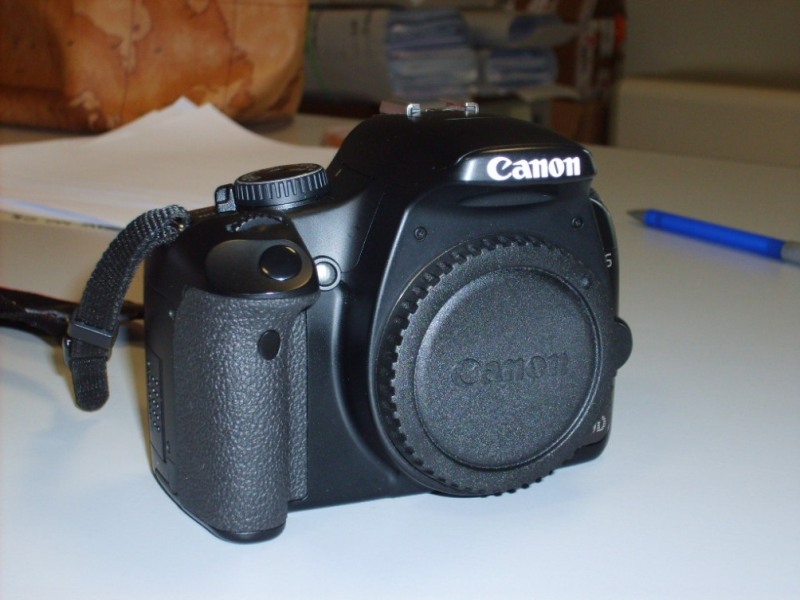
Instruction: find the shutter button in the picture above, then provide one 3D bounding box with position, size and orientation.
[{"bbox_3d":[-0.029,-0.009,0.340,0.010,0.003,0.010,3,58,-5],"label":"shutter button"}]

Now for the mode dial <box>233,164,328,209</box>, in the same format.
[{"bbox_3d":[-0.031,-0.030,0.369,0.024,0.006,0.024,-16,16,-19],"label":"mode dial"}]

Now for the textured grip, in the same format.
[{"bbox_3d":[-0.037,0.025,0.346,0.032,0.060,0.026,-5,13,-22],"label":"textured grip"}]

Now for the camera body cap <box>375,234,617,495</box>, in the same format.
[{"bbox_3d":[0.026,0.017,0.360,0.065,0.065,0.010,-5,13,-22],"label":"camera body cap"}]

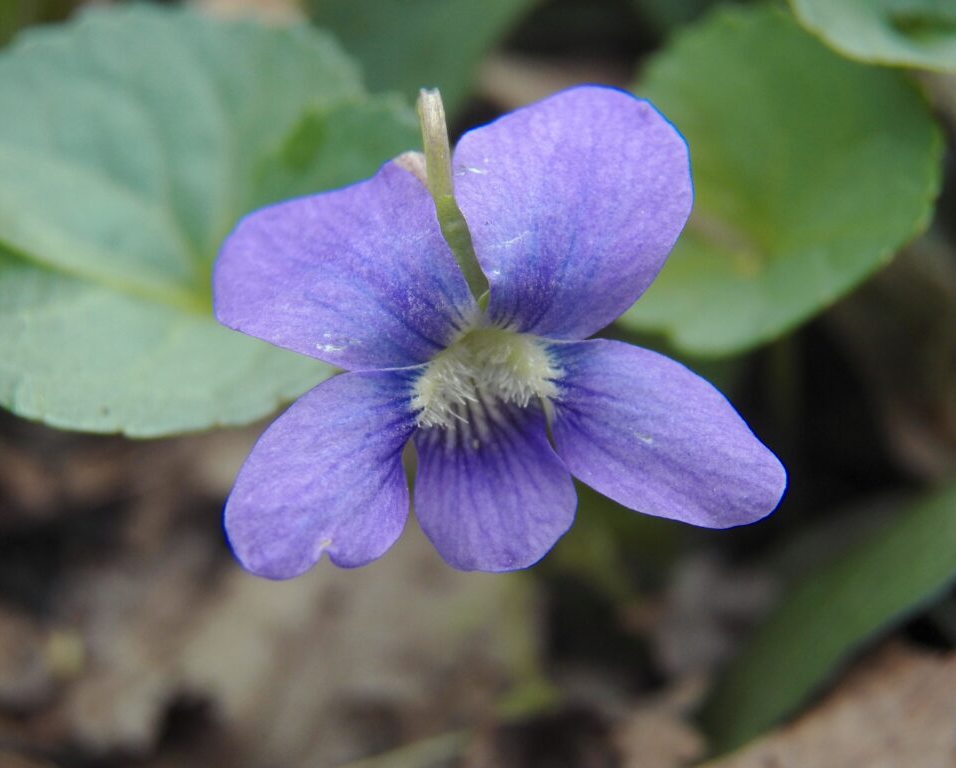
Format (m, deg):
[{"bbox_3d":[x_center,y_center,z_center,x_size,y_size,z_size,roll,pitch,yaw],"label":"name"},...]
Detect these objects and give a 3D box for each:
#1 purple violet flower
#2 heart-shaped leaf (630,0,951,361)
[{"bbox_3d":[0.001,-0.003,0.125,0.028,0.024,0.012,-3,14,1],"label":"purple violet flower"},{"bbox_3d":[0.017,-0.012,0.150,0.022,0.006,0.022,-4,67,-5],"label":"heart-shaped leaf"}]

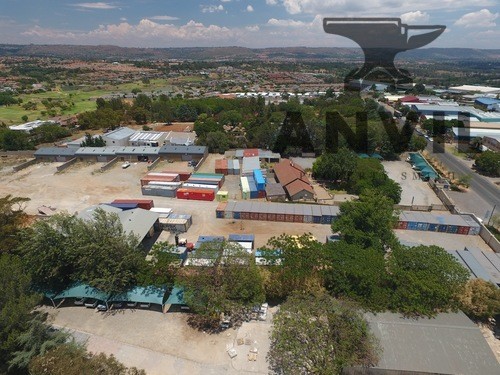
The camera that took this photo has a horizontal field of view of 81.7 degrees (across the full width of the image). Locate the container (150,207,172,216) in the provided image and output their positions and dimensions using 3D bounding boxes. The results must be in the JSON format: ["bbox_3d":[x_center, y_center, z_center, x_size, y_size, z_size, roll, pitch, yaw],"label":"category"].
[{"bbox_3d":[-25.820,7.800,84.240,6.060,2.590,2.440,0,25,3],"label":"container"}]

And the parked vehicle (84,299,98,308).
[{"bbox_3d":[-29.763,20.717,56.456,1.820,1.700,5.000,1,25,3],"label":"parked vehicle"}]

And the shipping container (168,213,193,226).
[{"bbox_3d":[-19.389,9.243,79.713,6.060,2.600,2.440,4,25,9],"label":"shipping container"}]

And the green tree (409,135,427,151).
[{"bbox_3d":[81.050,-21.130,139.690,7.800,8.700,7.600,0,24,0],"label":"green tree"}]

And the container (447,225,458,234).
[{"bbox_3d":[55.746,9.997,80.811,2.440,2.600,6.060,4,25,9],"label":"container"}]

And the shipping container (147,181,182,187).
[{"bbox_3d":[-30.370,-0.380,103.690,12.190,2.590,2.440,3,25,8],"label":"shipping container"}]

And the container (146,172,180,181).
[{"bbox_3d":[-33.000,-3.600,111.000,12.190,2.600,2.440,3,24,8],"label":"container"}]

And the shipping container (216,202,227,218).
[{"bbox_3d":[-8.430,6.713,87.151,2.440,2.590,6.060,3,26,5],"label":"shipping container"}]

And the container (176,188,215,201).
[{"bbox_3d":[-17.800,2.300,96.900,12.190,2.620,2.440,3,24,8],"label":"container"}]

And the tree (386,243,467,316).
[{"bbox_3d":[32.790,16.960,53.210,13.200,9.600,12.500,0,24,0],"label":"tree"}]

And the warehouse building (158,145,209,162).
[{"bbox_3d":[-29.430,-15.455,130.512,19.900,4.700,8.600,2,25,5],"label":"warehouse building"}]

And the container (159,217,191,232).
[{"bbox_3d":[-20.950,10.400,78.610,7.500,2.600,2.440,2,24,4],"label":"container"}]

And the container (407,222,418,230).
[{"bbox_3d":[45.404,9.422,82.081,2.440,2.590,6.060,4,26,8],"label":"container"}]

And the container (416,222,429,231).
[{"bbox_3d":[47.160,9.410,80.150,2.440,2.570,6.060,4,24,10],"label":"container"}]

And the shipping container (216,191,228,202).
[{"bbox_3d":[-9.010,2.800,95.370,3.200,2.500,2.440,1,25,5],"label":"shipping container"}]

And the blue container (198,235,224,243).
[{"bbox_3d":[-9.400,13.800,70.600,6.060,2.600,2.440,1,24,3],"label":"blue container"}]

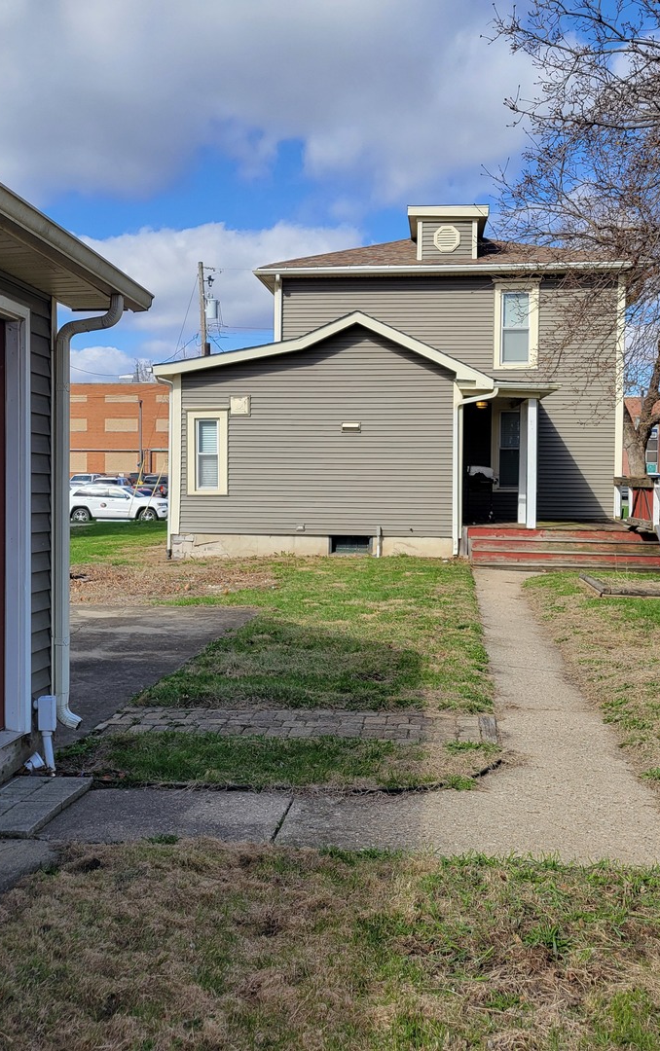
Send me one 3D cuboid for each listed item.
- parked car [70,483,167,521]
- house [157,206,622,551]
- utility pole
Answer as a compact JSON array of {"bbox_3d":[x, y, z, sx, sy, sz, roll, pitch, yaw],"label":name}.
[{"bbox_3d":[-8.966,-0.974,45.298,4.820,1.760,1.940,1,3,7],"label":"parked car"},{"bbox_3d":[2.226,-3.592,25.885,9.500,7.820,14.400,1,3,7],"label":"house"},{"bbox_3d":[-4.897,-5.292,42.472,0.300,10.680,0.300,-3,2,7],"label":"utility pole"}]

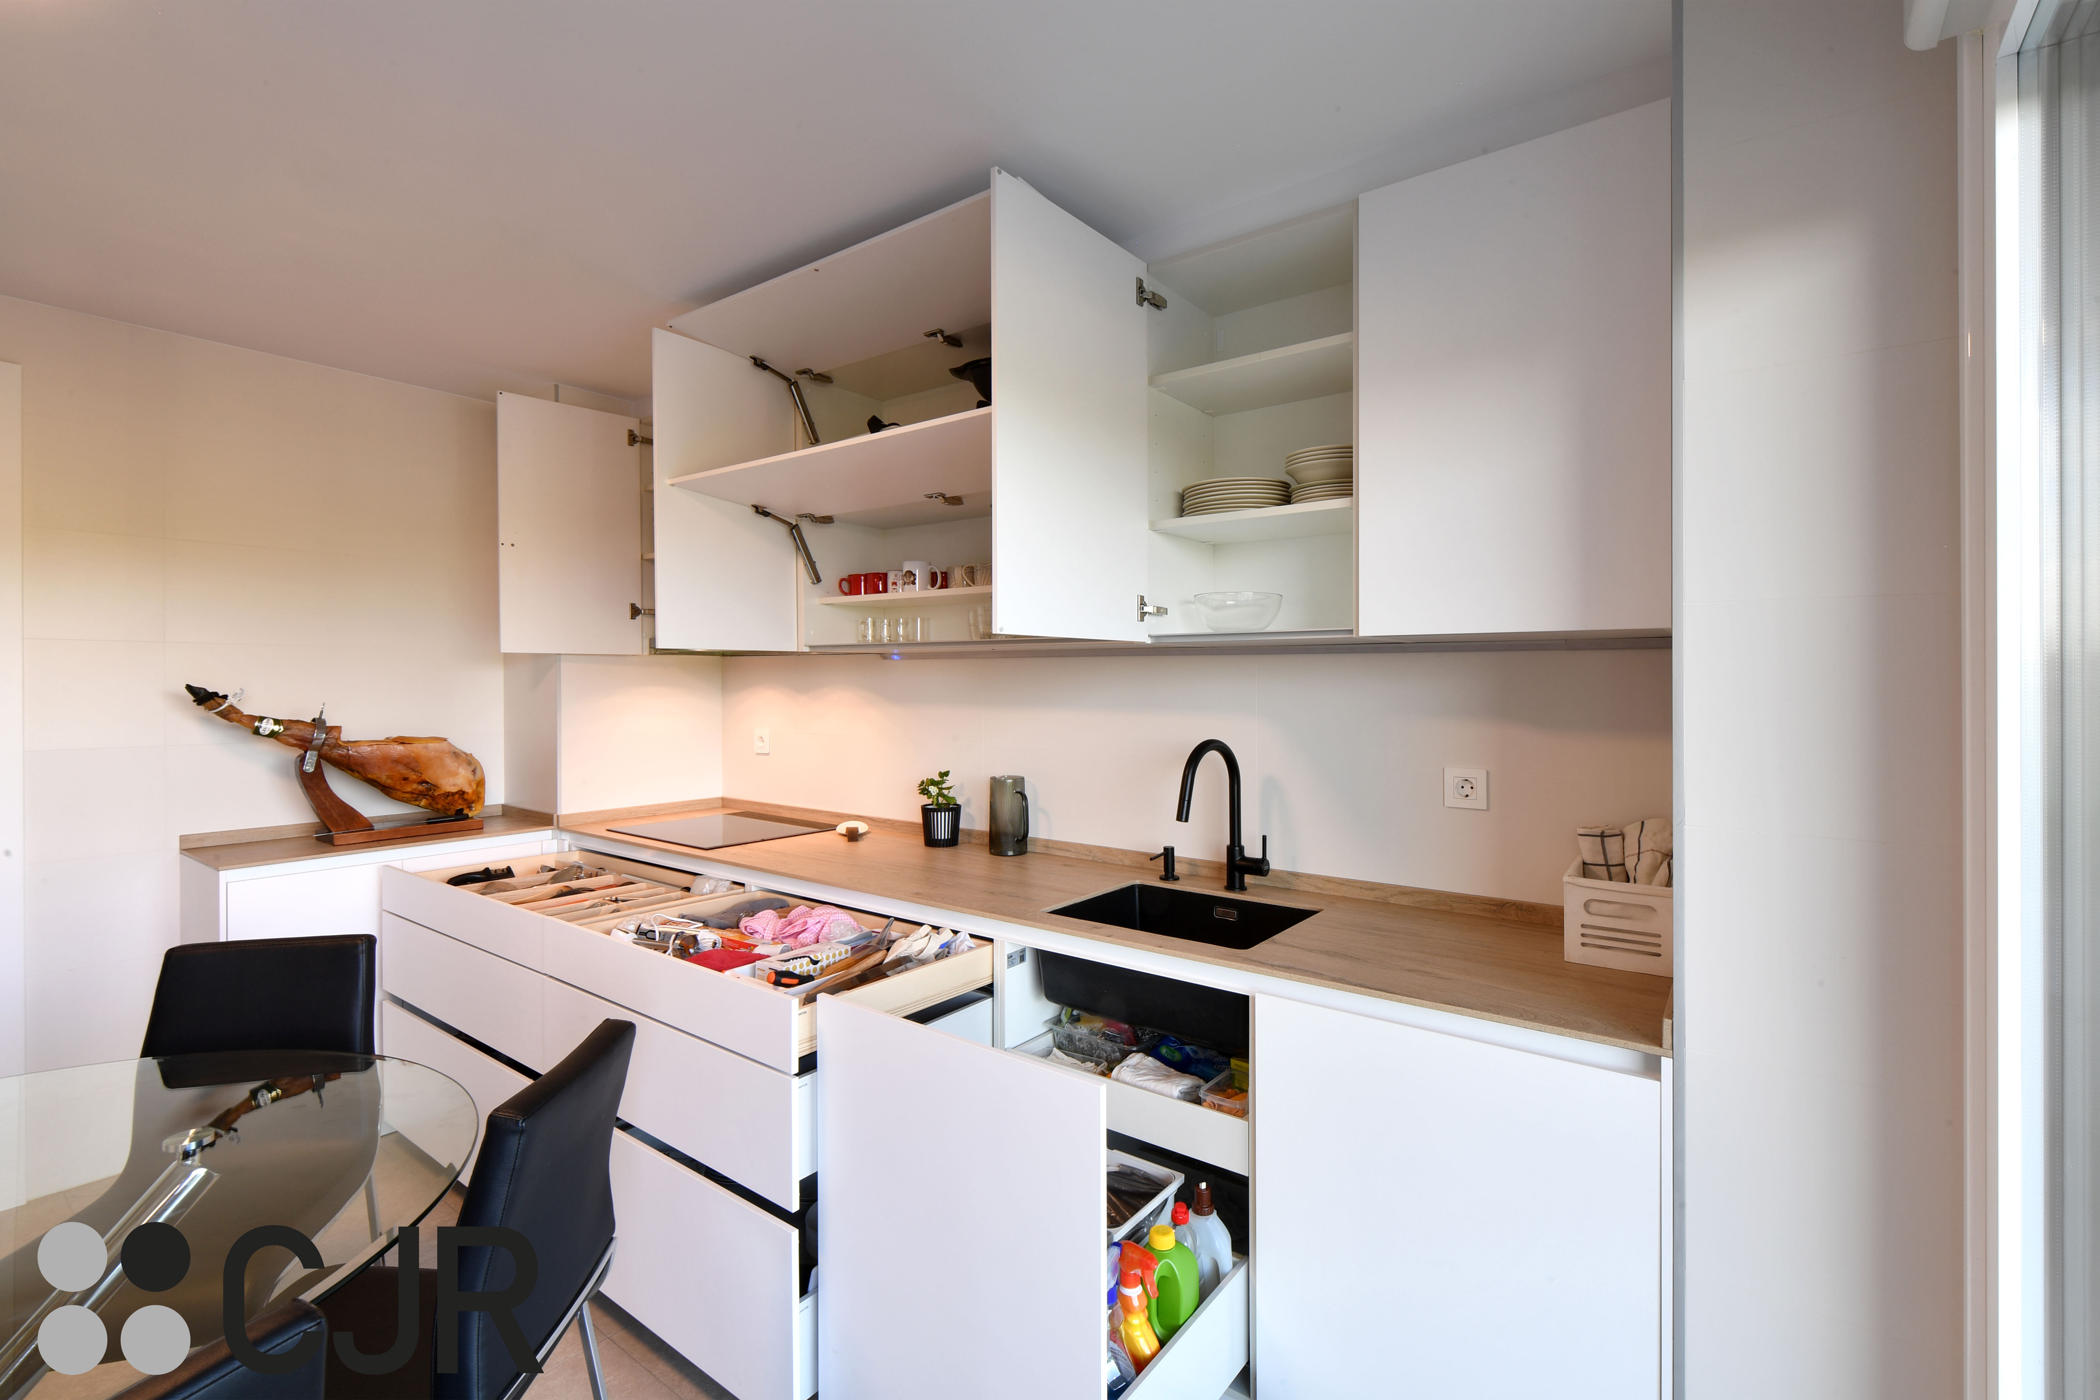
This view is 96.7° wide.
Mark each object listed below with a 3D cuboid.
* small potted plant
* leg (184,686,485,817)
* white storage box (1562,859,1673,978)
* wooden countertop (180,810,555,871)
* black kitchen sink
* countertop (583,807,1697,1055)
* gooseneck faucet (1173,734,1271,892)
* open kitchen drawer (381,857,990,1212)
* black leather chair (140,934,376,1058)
[{"bbox_3d":[-0.332,0.324,2.806,0.122,0.232,0.122,0,2,0],"label":"small potted plant"},{"bbox_3d":[-2.193,0.174,2.924,0.200,0.430,0.765,1,2,37],"label":"leg"},{"bbox_3d":[1.059,0.396,1.715,0.172,0.147,0.220,1,2,37],"label":"white storage box"},{"bbox_3d":[-2.090,0.429,2.928,0.430,0.035,0.870,1,2,36],"label":"wooden countertop"},{"bbox_3d":[0.297,0.556,2.029,0.480,0.190,0.385,1,2,37],"label":"black kitchen sink"},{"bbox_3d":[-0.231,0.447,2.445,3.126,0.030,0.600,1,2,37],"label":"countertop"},{"bbox_3d":[0.402,0.275,2.159,0.240,0.365,0.125,-1,2,-43],"label":"gooseneck faucet"},{"bbox_3d":[-1.028,0.676,2.372,1.890,0.361,0.550,1,2,37],"label":"open kitchen drawer"},{"bbox_3d":[-1.490,0.931,1.630,0.440,0.880,0.560,0,2,-12],"label":"black leather chair"}]

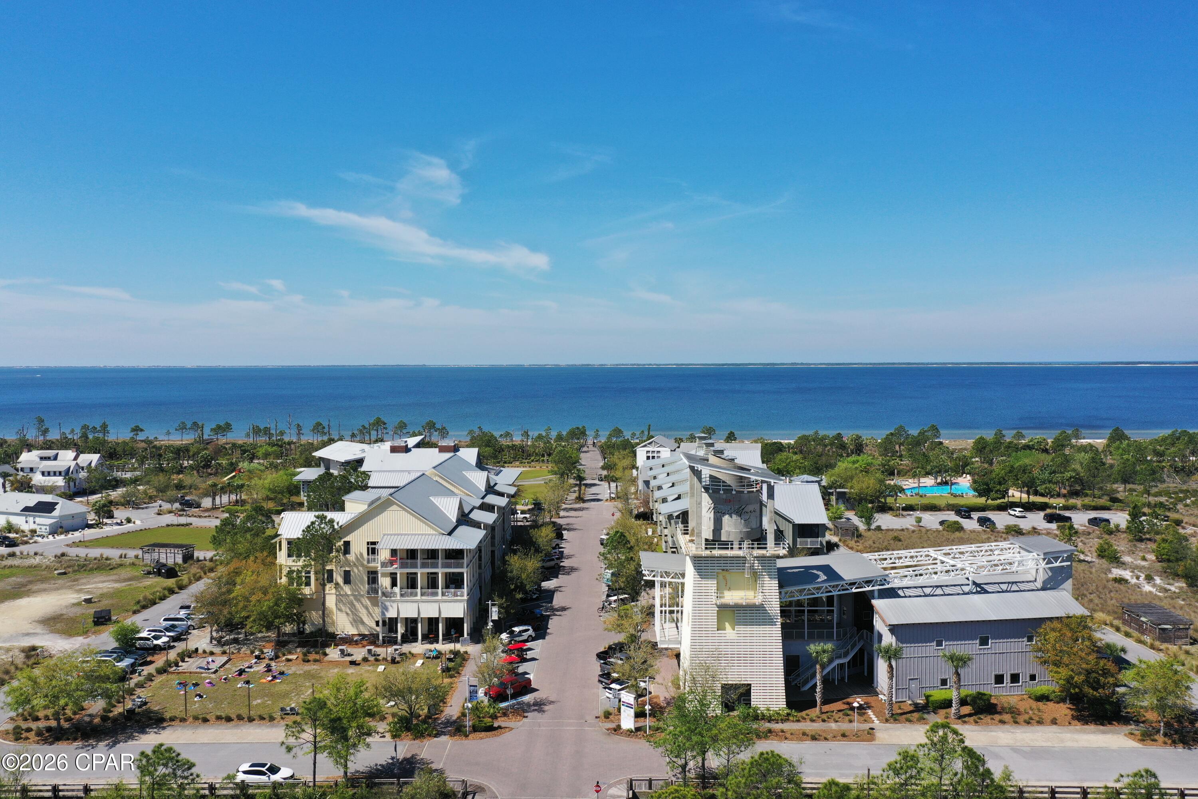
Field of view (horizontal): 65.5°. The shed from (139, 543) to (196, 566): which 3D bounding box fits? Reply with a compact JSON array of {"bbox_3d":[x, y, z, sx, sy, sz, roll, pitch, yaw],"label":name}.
[{"bbox_3d":[-74.800,26.850,162.000,8.300,2.750,4.100,0,2,10],"label":"shed"}]

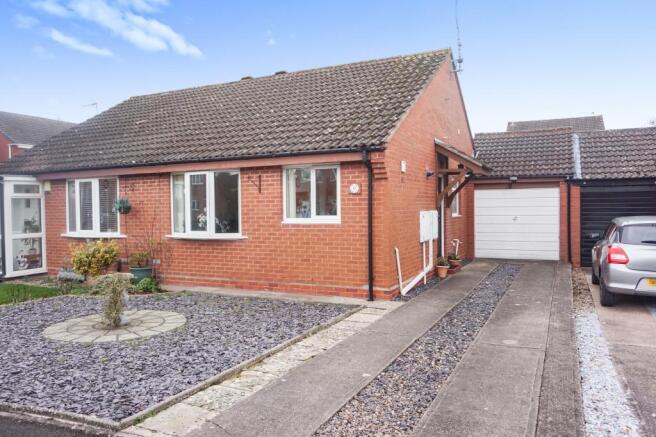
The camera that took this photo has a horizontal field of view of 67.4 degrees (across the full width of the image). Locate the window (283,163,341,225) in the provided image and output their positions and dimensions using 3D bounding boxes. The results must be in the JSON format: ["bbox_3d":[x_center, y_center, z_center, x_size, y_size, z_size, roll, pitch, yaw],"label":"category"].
[{"bbox_3d":[-0.283,-0.412,8.680,1.140,1.030,0.120,0,1,25],"label":"window"}]

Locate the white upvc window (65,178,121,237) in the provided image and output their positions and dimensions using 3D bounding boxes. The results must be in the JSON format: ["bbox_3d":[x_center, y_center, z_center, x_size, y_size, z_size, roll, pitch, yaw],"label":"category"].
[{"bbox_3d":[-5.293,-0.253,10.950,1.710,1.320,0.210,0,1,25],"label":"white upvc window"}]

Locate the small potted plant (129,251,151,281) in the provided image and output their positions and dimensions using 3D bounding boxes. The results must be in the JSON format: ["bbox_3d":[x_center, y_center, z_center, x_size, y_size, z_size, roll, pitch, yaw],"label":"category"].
[{"bbox_3d":[-3.815,1.013,10.008,0.470,0.690,0.450,0,1,25],"label":"small potted plant"}]

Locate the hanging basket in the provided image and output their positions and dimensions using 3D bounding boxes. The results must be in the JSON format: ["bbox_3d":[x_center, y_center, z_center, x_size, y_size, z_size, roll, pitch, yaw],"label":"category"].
[{"bbox_3d":[-4.269,-0.270,10.216,0.390,0.370,0.370,0,1,25],"label":"hanging basket"}]

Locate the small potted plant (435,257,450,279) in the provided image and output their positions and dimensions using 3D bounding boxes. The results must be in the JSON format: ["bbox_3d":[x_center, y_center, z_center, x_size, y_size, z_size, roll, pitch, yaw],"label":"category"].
[{"bbox_3d":[2.499,1.062,10.659,0.310,0.460,0.310,0,1,25],"label":"small potted plant"}]

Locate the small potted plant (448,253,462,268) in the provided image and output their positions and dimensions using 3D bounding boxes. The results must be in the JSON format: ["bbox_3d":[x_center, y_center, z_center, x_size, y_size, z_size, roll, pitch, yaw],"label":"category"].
[{"bbox_3d":[2.988,0.982,11.500,0.310,0.340,0.310,0,1,25],"label":"small potted plant"}]

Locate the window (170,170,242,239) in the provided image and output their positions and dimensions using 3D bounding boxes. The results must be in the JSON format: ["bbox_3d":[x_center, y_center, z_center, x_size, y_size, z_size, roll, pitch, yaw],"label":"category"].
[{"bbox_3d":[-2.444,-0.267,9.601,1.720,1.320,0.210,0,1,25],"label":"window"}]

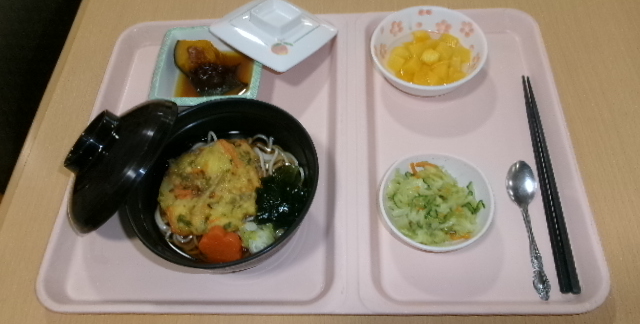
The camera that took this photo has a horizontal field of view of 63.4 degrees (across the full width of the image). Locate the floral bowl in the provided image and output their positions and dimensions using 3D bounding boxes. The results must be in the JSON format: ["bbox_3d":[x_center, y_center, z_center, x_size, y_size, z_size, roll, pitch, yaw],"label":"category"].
[{"bbox_3d":[0.109,-0.103,0.529,0.113,0.043,0.113,-1,58,4],"label":"floral bowl"}]

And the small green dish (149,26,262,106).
[{"bbox_3d":[-0.109,-0.087,0.537,0.106,0.042,0.105,-1,58,4],"label":"small green dish"}]

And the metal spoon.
[{"bbox_3d":[0.182,0.053,0.443,0.027,0.016,0.131,1,58,5],"label":"metal spoon"}]

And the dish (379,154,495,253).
[{"bbox_3d":[0.098,0.041,0.444,0.093,0.038,0.093,-1,58,4],"label":"dish"}]

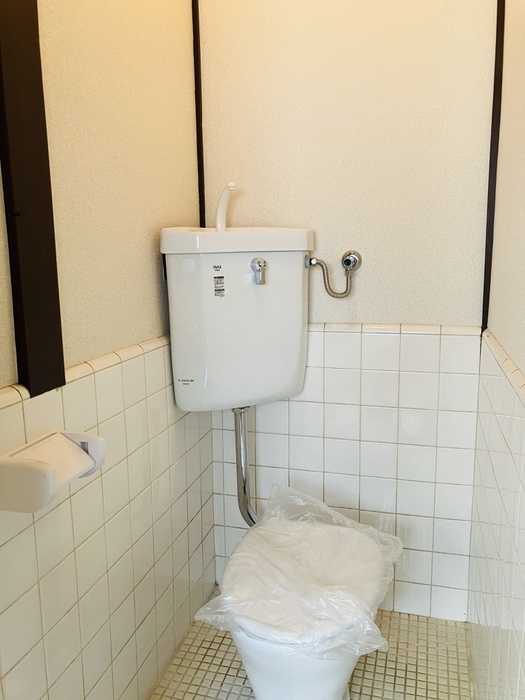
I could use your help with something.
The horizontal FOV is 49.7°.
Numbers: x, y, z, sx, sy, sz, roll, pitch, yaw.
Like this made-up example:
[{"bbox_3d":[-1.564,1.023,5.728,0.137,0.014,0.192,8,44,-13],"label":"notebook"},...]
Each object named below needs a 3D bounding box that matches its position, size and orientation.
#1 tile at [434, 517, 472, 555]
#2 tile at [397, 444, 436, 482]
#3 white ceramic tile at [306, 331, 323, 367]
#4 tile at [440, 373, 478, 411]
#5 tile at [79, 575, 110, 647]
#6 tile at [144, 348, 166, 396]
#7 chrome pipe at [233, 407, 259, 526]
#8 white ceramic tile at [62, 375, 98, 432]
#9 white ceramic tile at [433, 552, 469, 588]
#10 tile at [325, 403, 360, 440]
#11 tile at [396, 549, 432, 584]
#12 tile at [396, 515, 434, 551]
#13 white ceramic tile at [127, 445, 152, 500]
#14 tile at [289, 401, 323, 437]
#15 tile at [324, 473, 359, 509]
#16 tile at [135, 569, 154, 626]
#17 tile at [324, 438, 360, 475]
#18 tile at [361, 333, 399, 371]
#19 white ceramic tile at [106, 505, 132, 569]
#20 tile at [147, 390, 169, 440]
[{"bbox_3d":[0.553,0.543,1.652,0.103,0.106,0.008,2,10,16],"label":"tile"},{"bbox_3d":[0.446,0.326,1.635,0.105,0.105,0.009,2,10,16],"label":"tile"},{"bbox_3d":[0.133,-0.002,1.682,0.106,0.106,0.008,2,10,16],"label":"white ceramic tile"},{"bbox_3d":[0.543,0.118,1.567,0.105,0.105,0.008,2,10,15],"label":"tile"},{"bbox_3d":[-0.344,0.527,1.149,0.008,0.105,0.105,2,10,15],"label":"tile"},{"bbox_3d":[-0.267,0.053,1.398,0.008,0.106,0.107,2,10,15],"label":"tile"},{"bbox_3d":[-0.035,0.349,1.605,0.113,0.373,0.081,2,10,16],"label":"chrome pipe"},{"bbox_3d":[-0.352,0.107,1.088,0.008,0.106,0.107,2,10,15],"label":"white ceramic tile"},{"bbox_3d":[0.551,0.647,1.662,0.101,0.105,0.009,2,10,16],"label":"white ceramic tile"},{"bbox_3d":[0.238,0.212,1.675,0.105,0.105,0.009,2,10,16],"label":"tile"},{"bbox_3d":[0.455,0.651,1.711,0.106,0.106,0.009,2,10,15],"label":"tile"},{"bbox_3d":[0.449,0.538,1.672,0.105,0.105,0.009,2,10,16],"label":"tile"},{"bbox_3d":[-0.293,0.284,1.331,0.008,0.106,0.107,2,10,15],"label":"white ceramic tile"},{"bbox_3d":[0.132,0.208,1.700,0.105,0.105,0.008,2,10,15],"label":"tile"},{"bbox_3d":[0.238,0.422,1.708,0.105,0.105,0.008,2,10,15],"label":"tile"},{"bbox_3d":[-0.288,0.604,1.385,0.008,0.106,0.105,2,10,15],"label":"tile"},{"bbox_3d":[0.239,0.318,1.693,0.105,0.105,0.009,2,10,16],"label":"tile"},{"bbox_3d":[0.342,0.006,1.623,0.106,0.106,0.008,2,10,16],"label":"tile"},{"bbox_3d":[-0.319,0.409,1.247,0.008,0.106,0.105,2,10,15],"label":"white ceramic tile"},{"bbox_3d":[-0.265,0.160,1.413,0.008,0.106,0.105,2,10,15],"label":"tile"}]

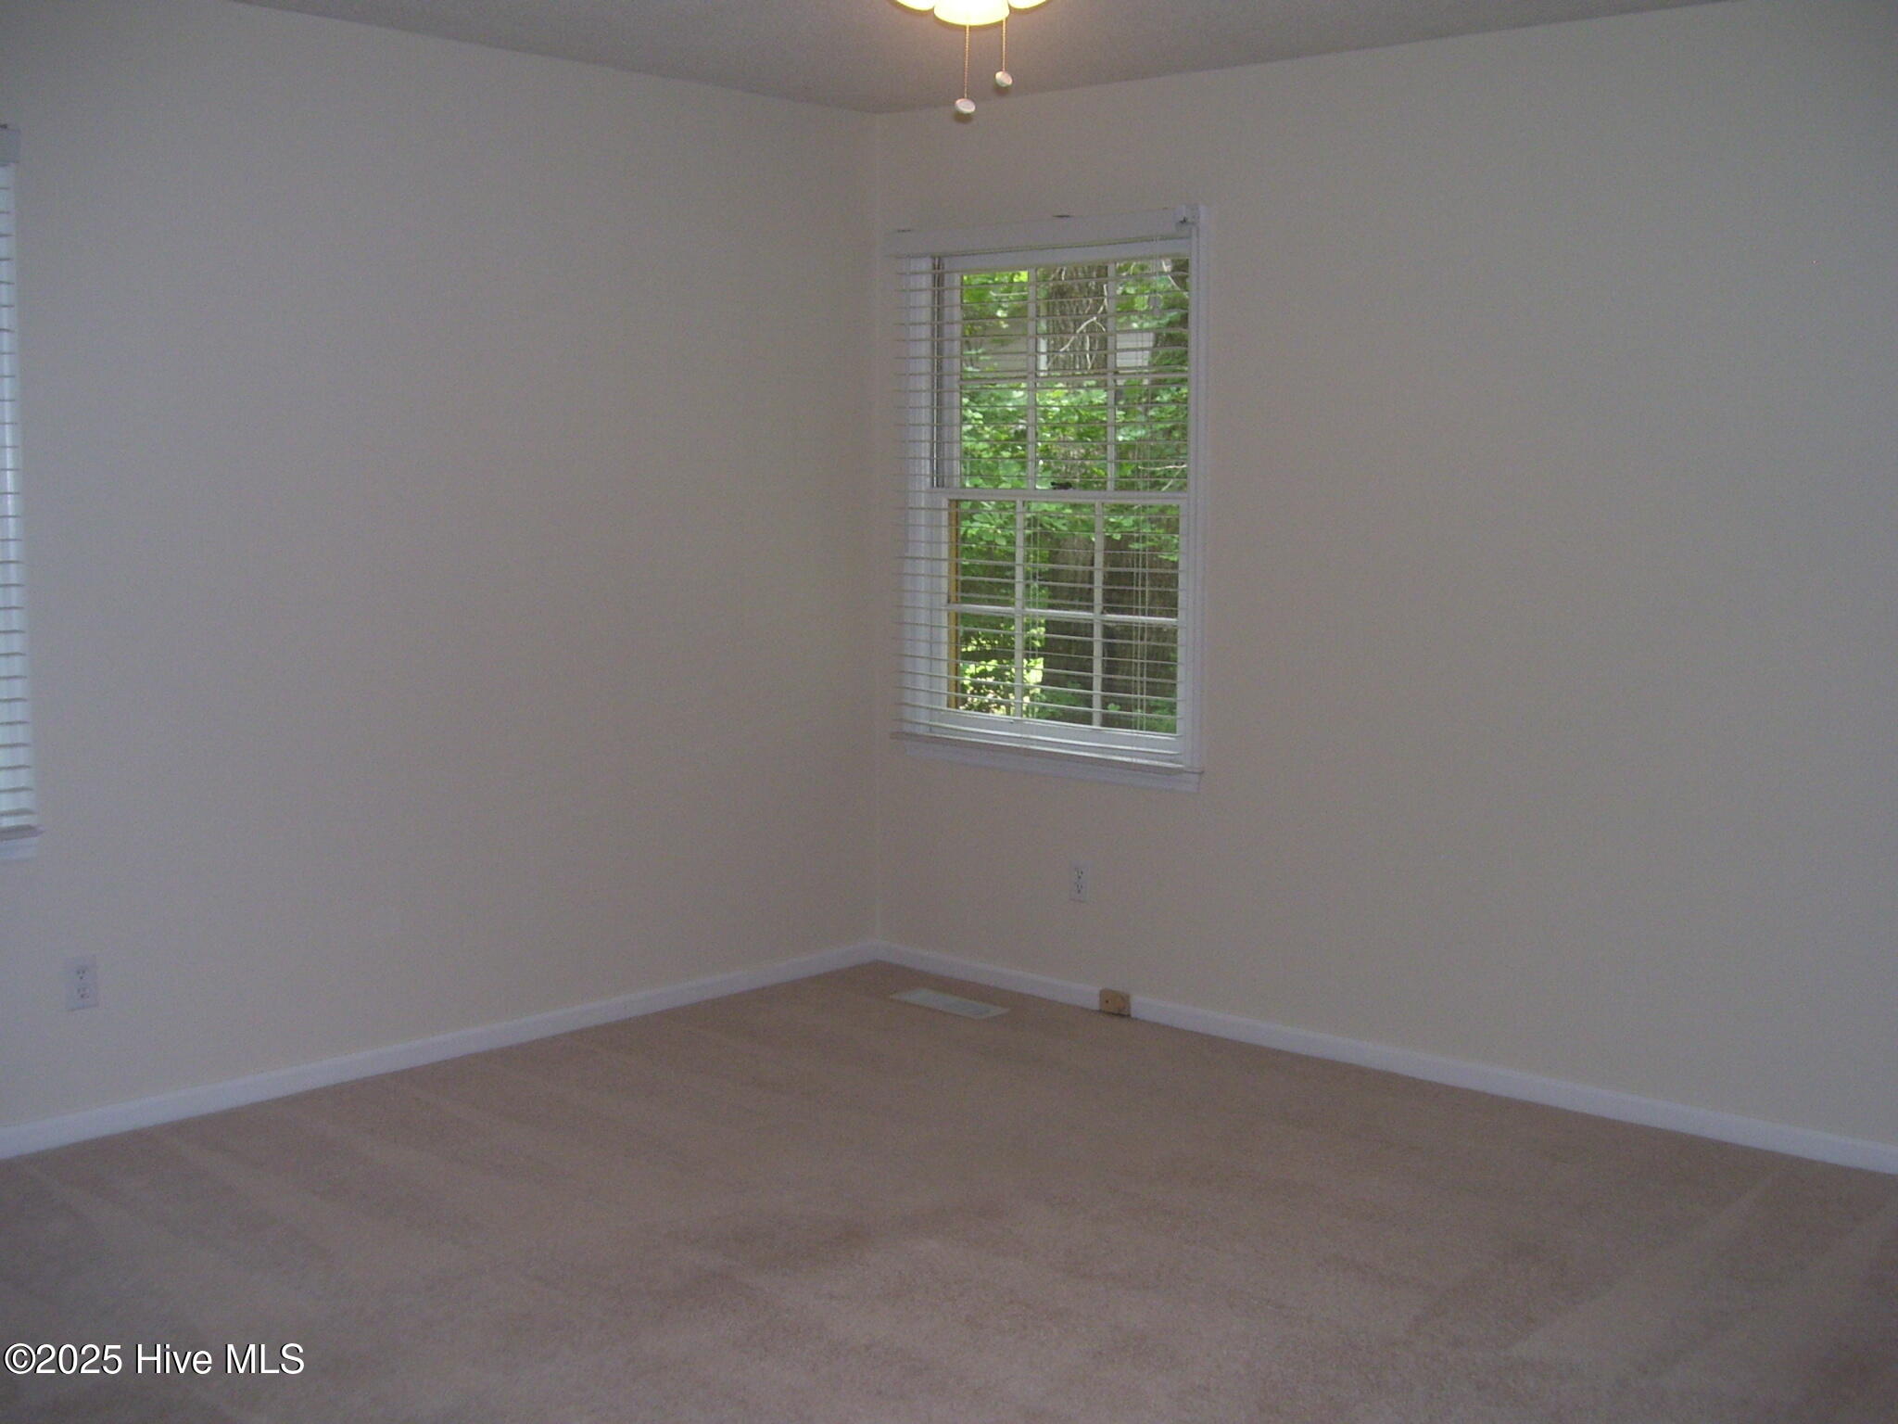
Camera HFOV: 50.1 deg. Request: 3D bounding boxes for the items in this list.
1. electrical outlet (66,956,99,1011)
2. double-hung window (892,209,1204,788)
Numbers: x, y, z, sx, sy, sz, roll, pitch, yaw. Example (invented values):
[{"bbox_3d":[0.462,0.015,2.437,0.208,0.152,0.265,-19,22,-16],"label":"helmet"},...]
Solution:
[{"bbox_3d":[-1.803,0.565,4.224,0.015,0.115,0.071,6,8,42],"label":"electrical outlet"},{"bbox_3d":[0.265,-0.567,5.442,1.050,1.460,0.100,6,8,42],"label":"double-hung window"}]

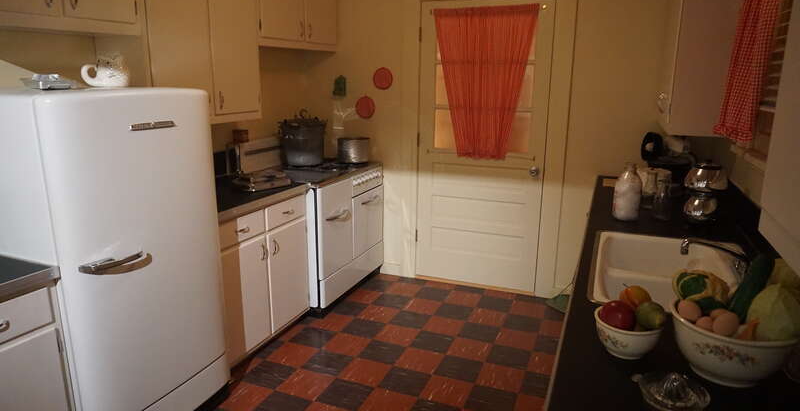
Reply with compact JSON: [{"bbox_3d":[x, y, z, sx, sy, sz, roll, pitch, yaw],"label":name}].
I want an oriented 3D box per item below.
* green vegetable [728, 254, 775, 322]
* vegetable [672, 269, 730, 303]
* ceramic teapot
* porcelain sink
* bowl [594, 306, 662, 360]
[{"bbox_3d":[0.831,0.196,1.256,0.062,0.062,0.250,13,40,41],"label":"green vegetable"},{"bbox_3d":[0.697,0.191,1.230,0.118,0.085,0.105,9,15,30],"label":"vegetable"},{"bbox_3d":[-1.188,-0.545,2.151,0.175,0.135,0.120,-9,17,-33],"label":"ceramic teapot"},{"bbox_3d":[0.952,0.306,1.859,0.530,0.190,0.810,6,15,21],"label":"porcelain sink"},{"bbox_3d":[0.547,0.309,1.278,0.157,0.085,0.157,6,15,21],"label":"bowl"}]

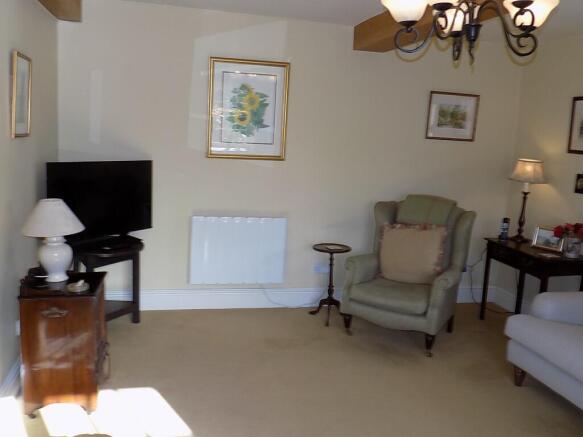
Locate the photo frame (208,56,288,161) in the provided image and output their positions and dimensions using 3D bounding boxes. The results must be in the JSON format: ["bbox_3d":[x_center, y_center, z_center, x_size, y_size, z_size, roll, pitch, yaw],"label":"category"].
[{"bbox_3d":[-0.343,-0.876,4.090,0.644,0.798,0.029,1,9,-13],"label":"photo frame"}]

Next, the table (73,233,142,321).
[{"bbox_3d":[-1.400,0.507,3.734,0.558,0.601,0.601,8,10,28],"label":"table"}]

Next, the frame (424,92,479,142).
[{"bbox_3d":[1.447,-0.904,4.501,0.483,0.410,0.026,1,9,-13],"label":"frame"}]

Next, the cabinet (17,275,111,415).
[{"bbox_3d":[-1.208,0.649,2.732,0.358,0.636,0.472,1,9,-13],"label":"cabinet"}]

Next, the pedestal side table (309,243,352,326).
[{"bbox_3d":[0.318,0.534,4.172,0.329,0.608,0.329,3,8,0],"label":"pedestal side table"}]

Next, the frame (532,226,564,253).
[{"bbox_3d":[2.093,0.172,4.112,0.079,0.162,0.250,-1,10,-27],"label":"frame"}]

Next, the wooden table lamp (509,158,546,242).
[{"bbox_3d":[1.998,-0.150,4.338,0.307,0.708,0.307,1,9,-13],"label":"wooden table lamp"}]

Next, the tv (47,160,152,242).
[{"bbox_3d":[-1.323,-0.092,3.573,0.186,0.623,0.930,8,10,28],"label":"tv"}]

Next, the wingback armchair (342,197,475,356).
[{"bbox_3d":[0.921,0.372,3.936,0.801,1.065,0.815,9,10,32],"label":"wingback armchair"}]

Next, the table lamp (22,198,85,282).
[{"bbox_3d":[-1.273,0.113,2.726,0.303,0.446,0.303,1,9,-13],"label":"table lamp"}]

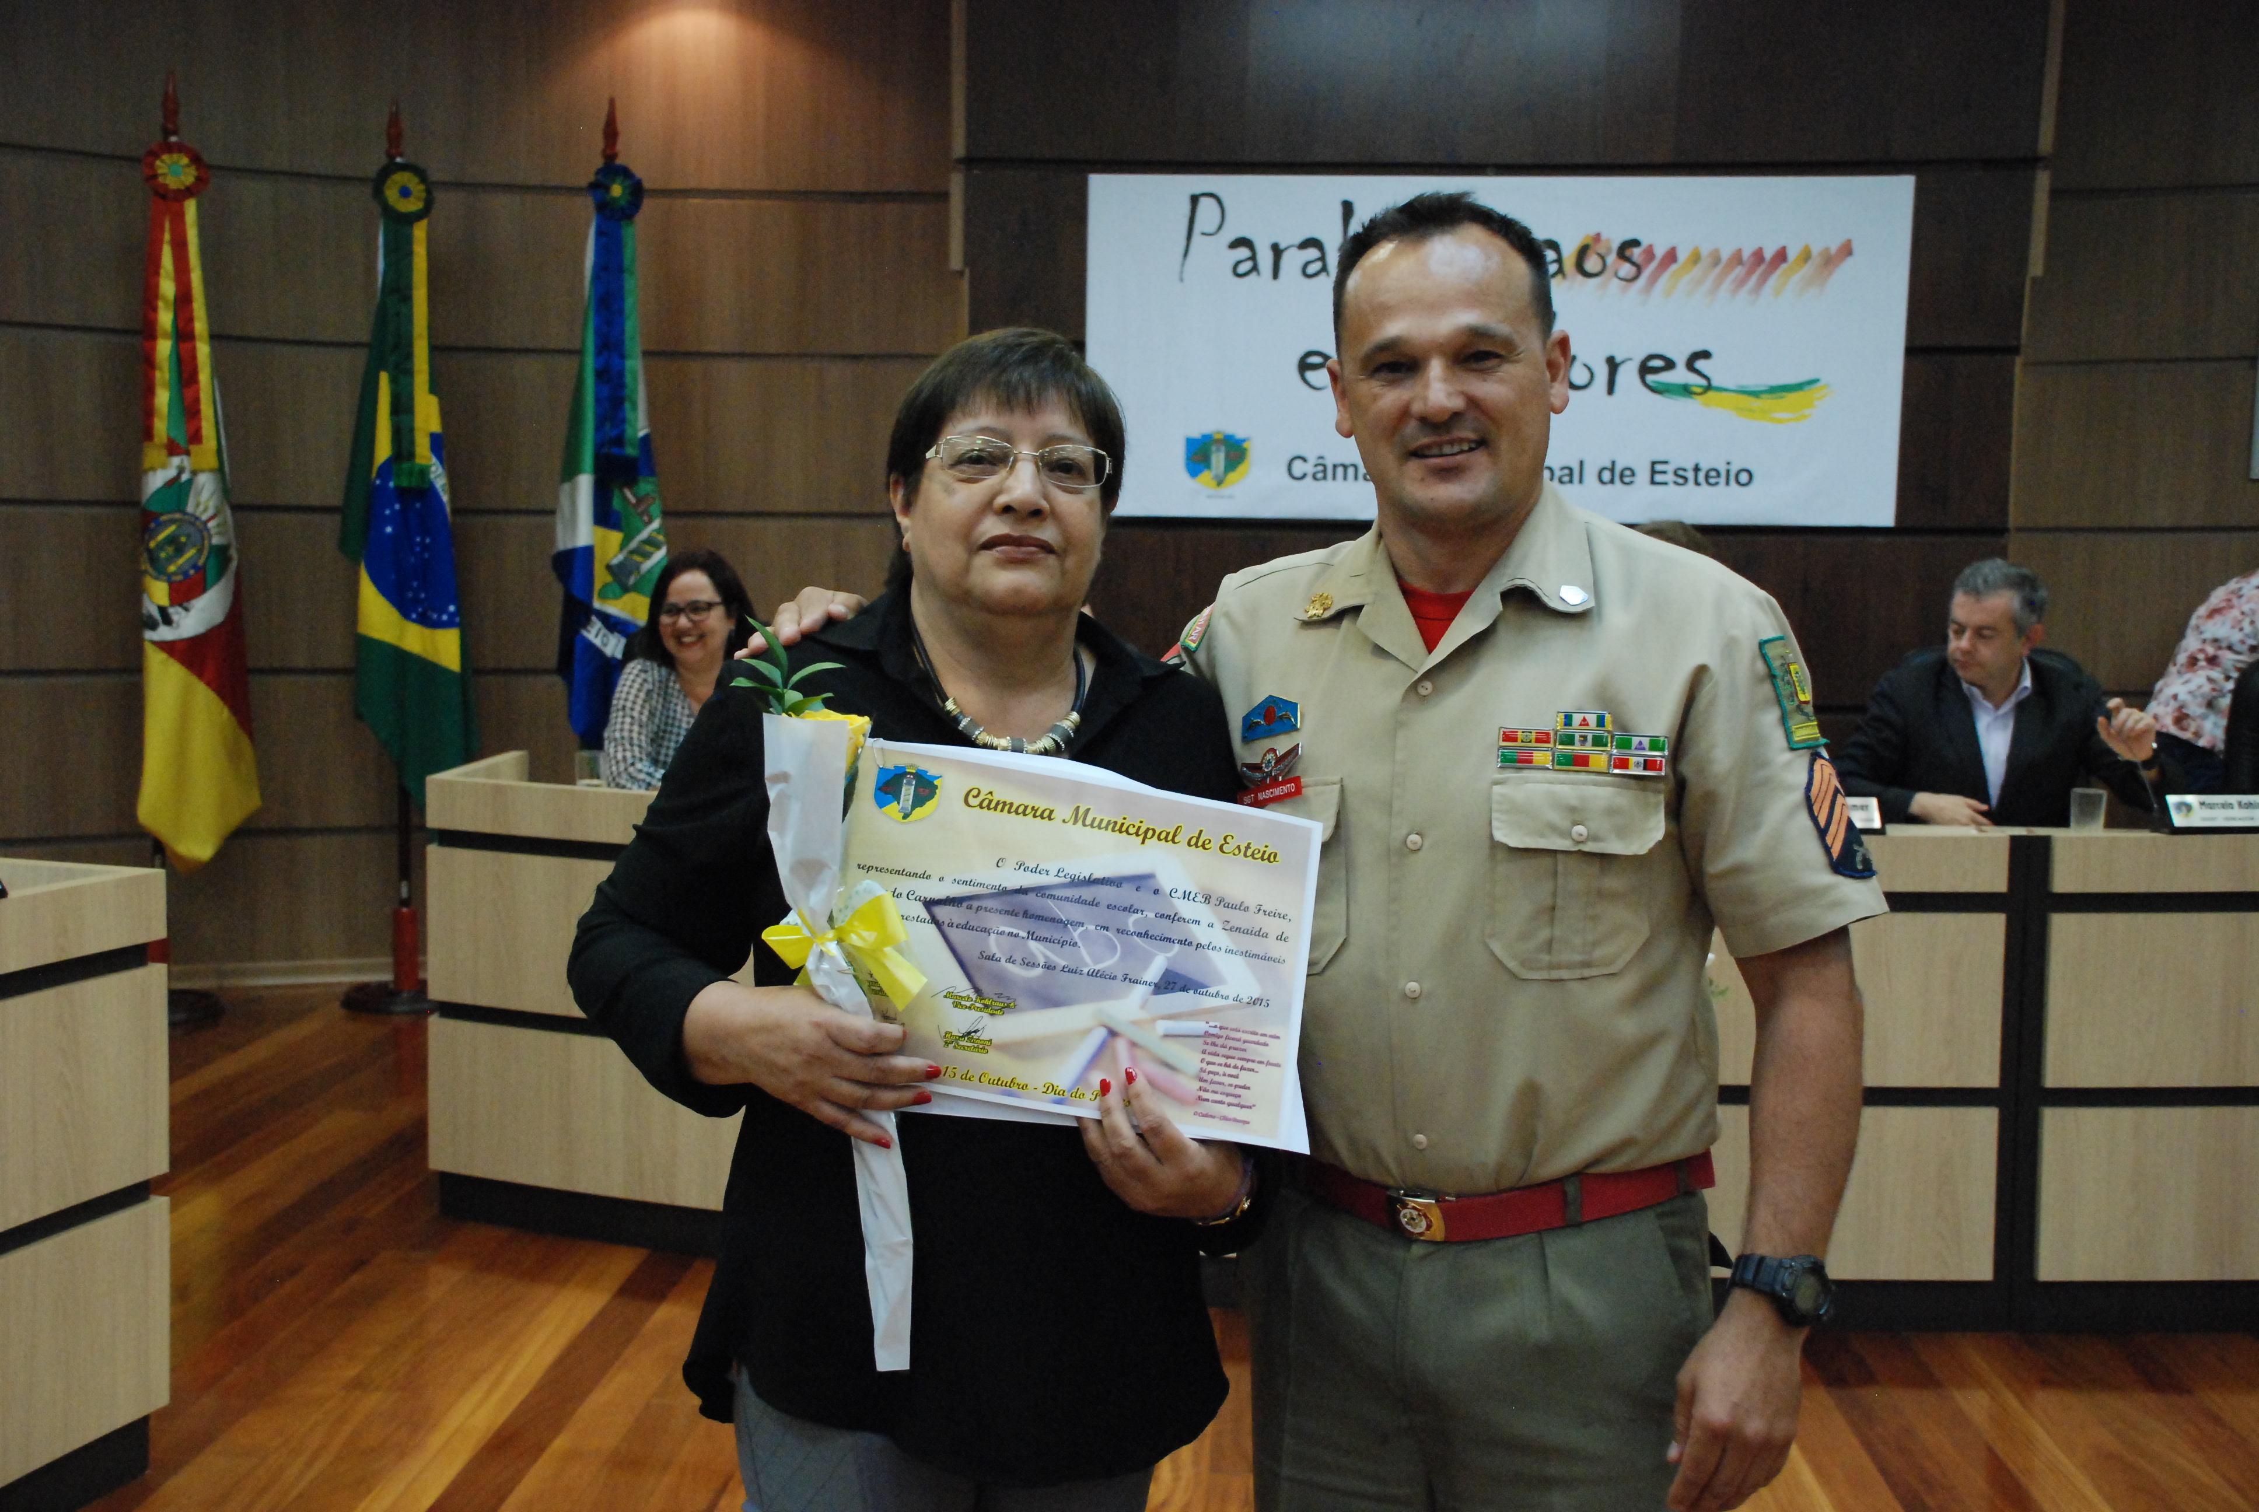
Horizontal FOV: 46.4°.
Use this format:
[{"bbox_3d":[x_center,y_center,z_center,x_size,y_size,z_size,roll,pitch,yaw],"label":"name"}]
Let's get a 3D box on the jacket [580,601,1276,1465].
[{"bbox_3d":[-0.157,0.206,1.930,0.490,0.660,0.380,1,4,-2],"label":"jacket"}]

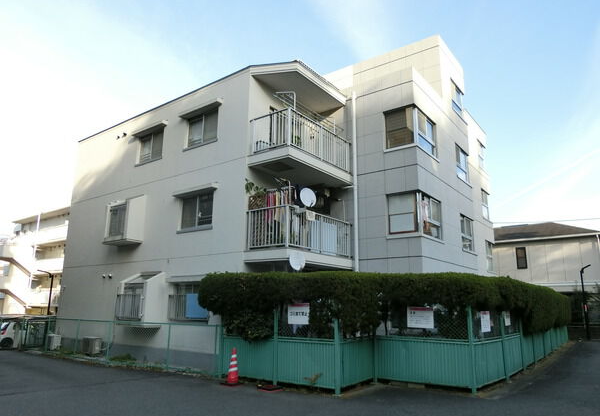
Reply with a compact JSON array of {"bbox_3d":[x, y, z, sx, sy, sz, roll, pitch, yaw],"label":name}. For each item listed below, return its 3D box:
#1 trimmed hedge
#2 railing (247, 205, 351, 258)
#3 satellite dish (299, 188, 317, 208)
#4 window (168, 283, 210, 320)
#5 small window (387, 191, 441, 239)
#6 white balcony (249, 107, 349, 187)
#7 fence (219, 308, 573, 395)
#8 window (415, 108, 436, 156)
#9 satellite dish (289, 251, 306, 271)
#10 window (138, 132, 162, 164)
[{"bbox_3d":[4.952,3.460,14.920,6.250,1.510,16.550,-9,-16,36],"label":"trimmed hedge"},{"bbox_3d":[0.072,0.830,12.467,1.478,1.073,3.131,-9,-16,36],"label":"railing"},{"bbox_3d":[0.223,-0.284,12.090,0.450,0.510,0.300,9,-15,-33],"label":"satellite dish"},{"bbox_3d":[-3.334,2.867,13.161,1.750,1.150,0.250,-9,-16,36],"label":"window"},{"bbox_3d":[3.727,0.358,14.055,1.080,1.300,1.850,-9,-16,36],"label":"small window"},{"bbox_3d":[0.122,-1.593,13.062,1.503,1.369,3.256,-9,-16,36],"label":"white balcony"},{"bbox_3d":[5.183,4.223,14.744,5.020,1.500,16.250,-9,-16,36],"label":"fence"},{"bbox_3d":[4.177,-2.453,14.431,0.150,1.280,1.670,-9,-16,36],"label":"window"},{"bbox_3d":[-0.062,1.325,10.734,0.460,0.510,0.260,4,-13,-15],"label":"satellite dish"},{"bbox_3d":[-5.477,-2.241,16.124,1.440,1.130,0.150,-9,-16,36],"label":"window"}]

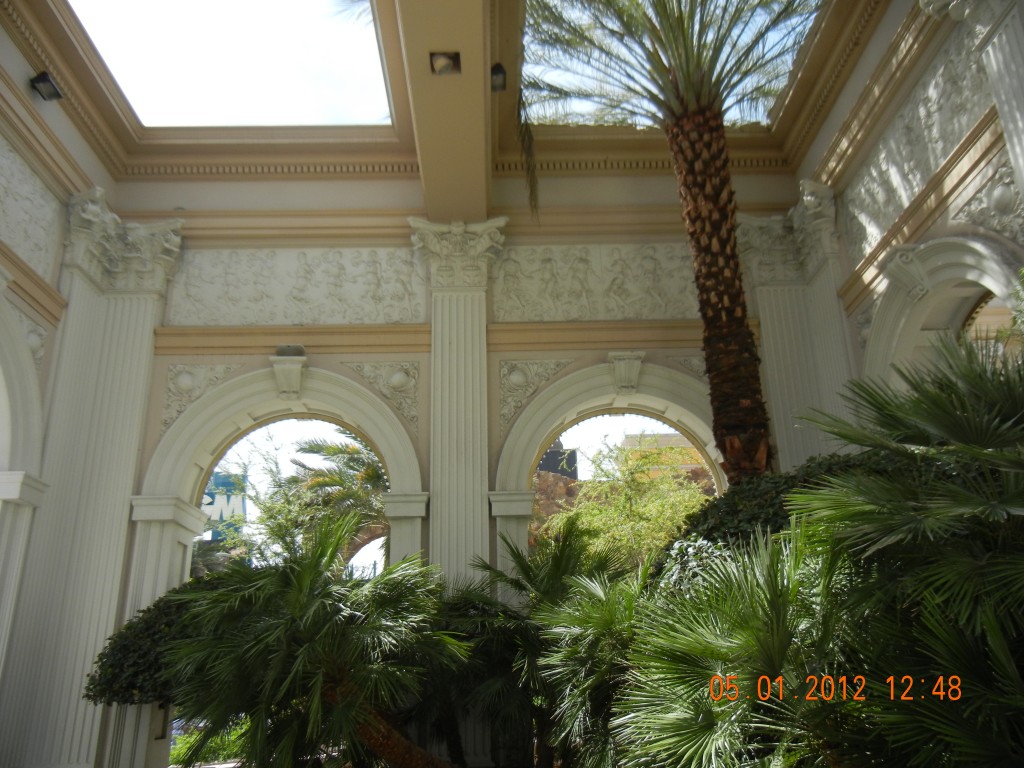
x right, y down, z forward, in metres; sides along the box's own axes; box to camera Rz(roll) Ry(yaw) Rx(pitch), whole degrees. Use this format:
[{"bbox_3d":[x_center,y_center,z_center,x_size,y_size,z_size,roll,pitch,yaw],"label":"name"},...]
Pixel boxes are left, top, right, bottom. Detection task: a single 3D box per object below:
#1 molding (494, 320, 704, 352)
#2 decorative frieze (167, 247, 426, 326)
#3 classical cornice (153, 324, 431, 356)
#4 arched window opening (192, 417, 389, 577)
[{"bbox_3d":[1.350,-0.600,10.866,3.290,0.365,0.200,-1,-20,-1],"label":"molding"},{"bbox_3d":[-2.656,-1.227,11.079,3.172,1.056,0.120,-1,-20,-1],"label":"decorative frieze"},{"bbox_3d":[-2.672,-0.544,10.806,3.355,0.361,0.200,-1,-20,-1],"label":"classical cornice"},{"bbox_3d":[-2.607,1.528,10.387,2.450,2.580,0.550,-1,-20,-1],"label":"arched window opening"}]

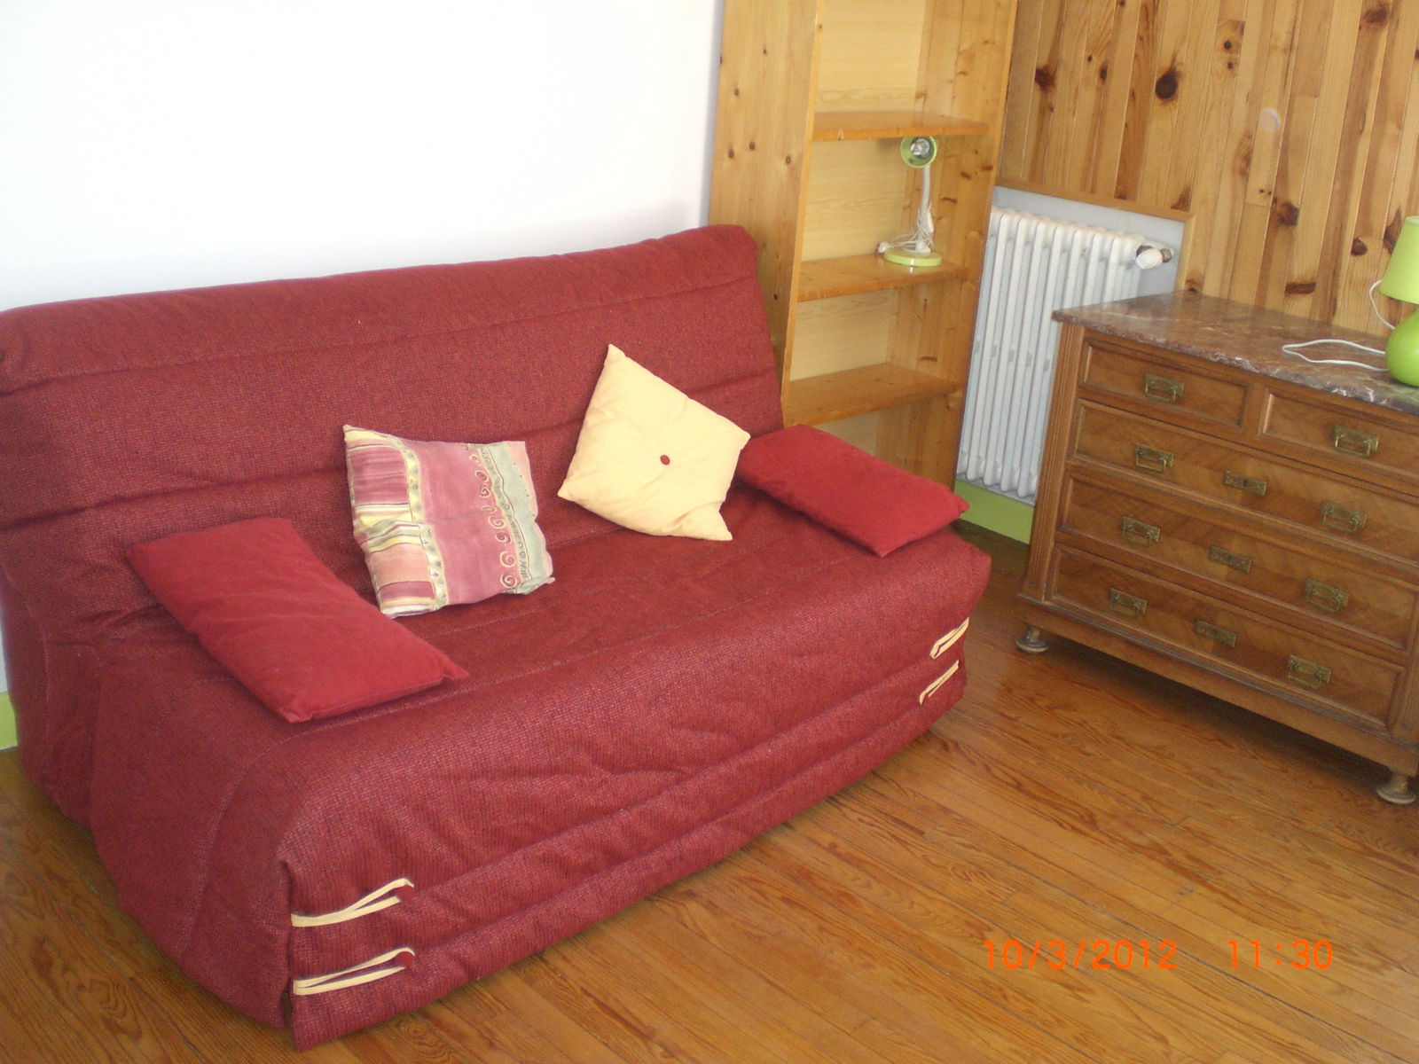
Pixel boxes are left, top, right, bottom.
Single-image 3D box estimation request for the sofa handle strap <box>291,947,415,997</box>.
[{"bbox_3d":[-0.565,0.700,2.480,0.200,0.045,0.022,-11,25,-33],"label":"sofa handle strap"}]

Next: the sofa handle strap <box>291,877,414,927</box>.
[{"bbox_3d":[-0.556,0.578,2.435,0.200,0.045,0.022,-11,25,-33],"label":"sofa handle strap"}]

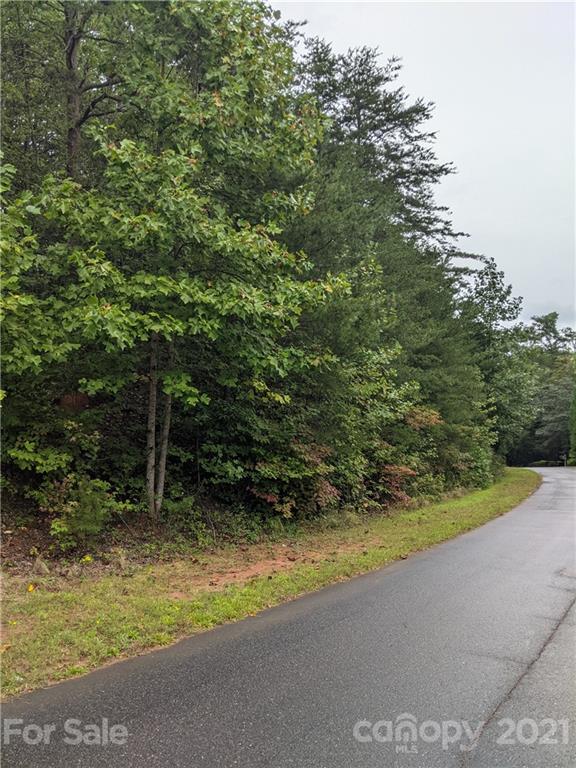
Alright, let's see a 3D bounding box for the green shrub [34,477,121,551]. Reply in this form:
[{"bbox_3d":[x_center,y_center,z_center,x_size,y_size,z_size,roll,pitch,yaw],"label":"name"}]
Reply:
[{"bbox_3d":[-3.672,2.231,10.400,1.400,1.280,1.200,3,-8,-19],"label":"green shrub"}]

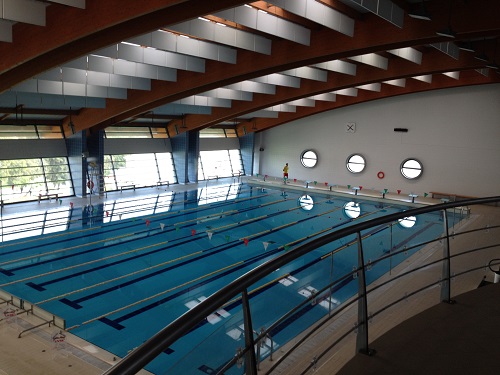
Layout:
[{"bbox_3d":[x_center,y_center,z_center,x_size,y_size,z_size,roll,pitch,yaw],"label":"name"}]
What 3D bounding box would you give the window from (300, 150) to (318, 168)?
[{"bbox_3d":[5.015,-2.381,42.538,1.600,1.600,0.200,8,10,32],"label":"window"}]

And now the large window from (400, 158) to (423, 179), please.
[{"bbox_3d":[12.168,-1.381,37.944,1.600,1.600,0.200,8,10,32],"label":"large window"}]

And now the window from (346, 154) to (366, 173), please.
[{"bbox_3d":[8.485,-1.866,40.313,1.600,1.600,0.200,8,10,32],"label":"window"}]

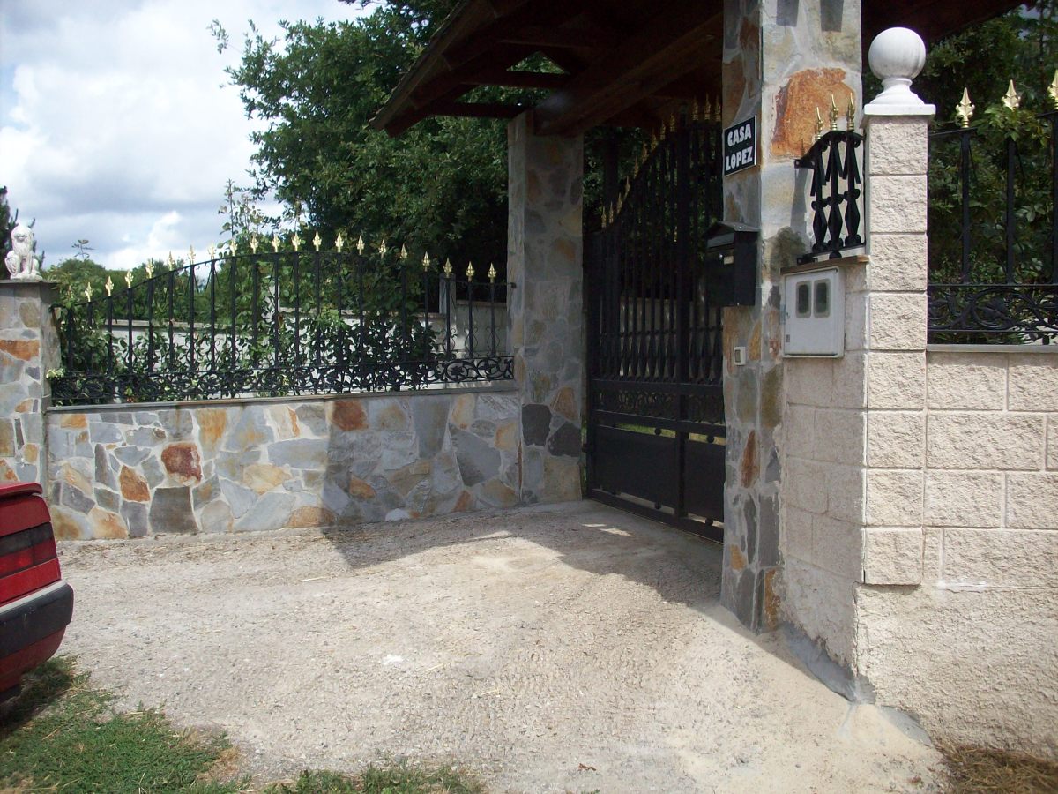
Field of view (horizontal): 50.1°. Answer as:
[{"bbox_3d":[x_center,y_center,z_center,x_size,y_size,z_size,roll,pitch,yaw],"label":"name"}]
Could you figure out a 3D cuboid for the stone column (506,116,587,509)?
[{"bbox_3d":[0.111,-0.613,7.835,0.420,2.655,0.400,0,2,-16],"label":"stone column"}]

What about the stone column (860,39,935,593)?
[{"bbox_3d":[1.273,-0.320,3.927,0.240,1.930,0.240,1,2,8],"label":"stone column"}]

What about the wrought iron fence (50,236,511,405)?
[{"bbox_3d":[-1.783,-0.548,7.968,3.370,1.170,0.060,0,2,7],"label":"wrought iron fence"}]

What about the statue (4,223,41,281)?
[{"bbox_3d":[-3.625,-1.034,8.124,0.230,0.410,0.280,0,2,-25],"label":"statue"}]

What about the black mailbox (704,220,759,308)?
[{"bbox_3d":[0.815,-0.525,4.546,0.115,0.320,0.265,0,2,-16],"label":"black mailbox"}]

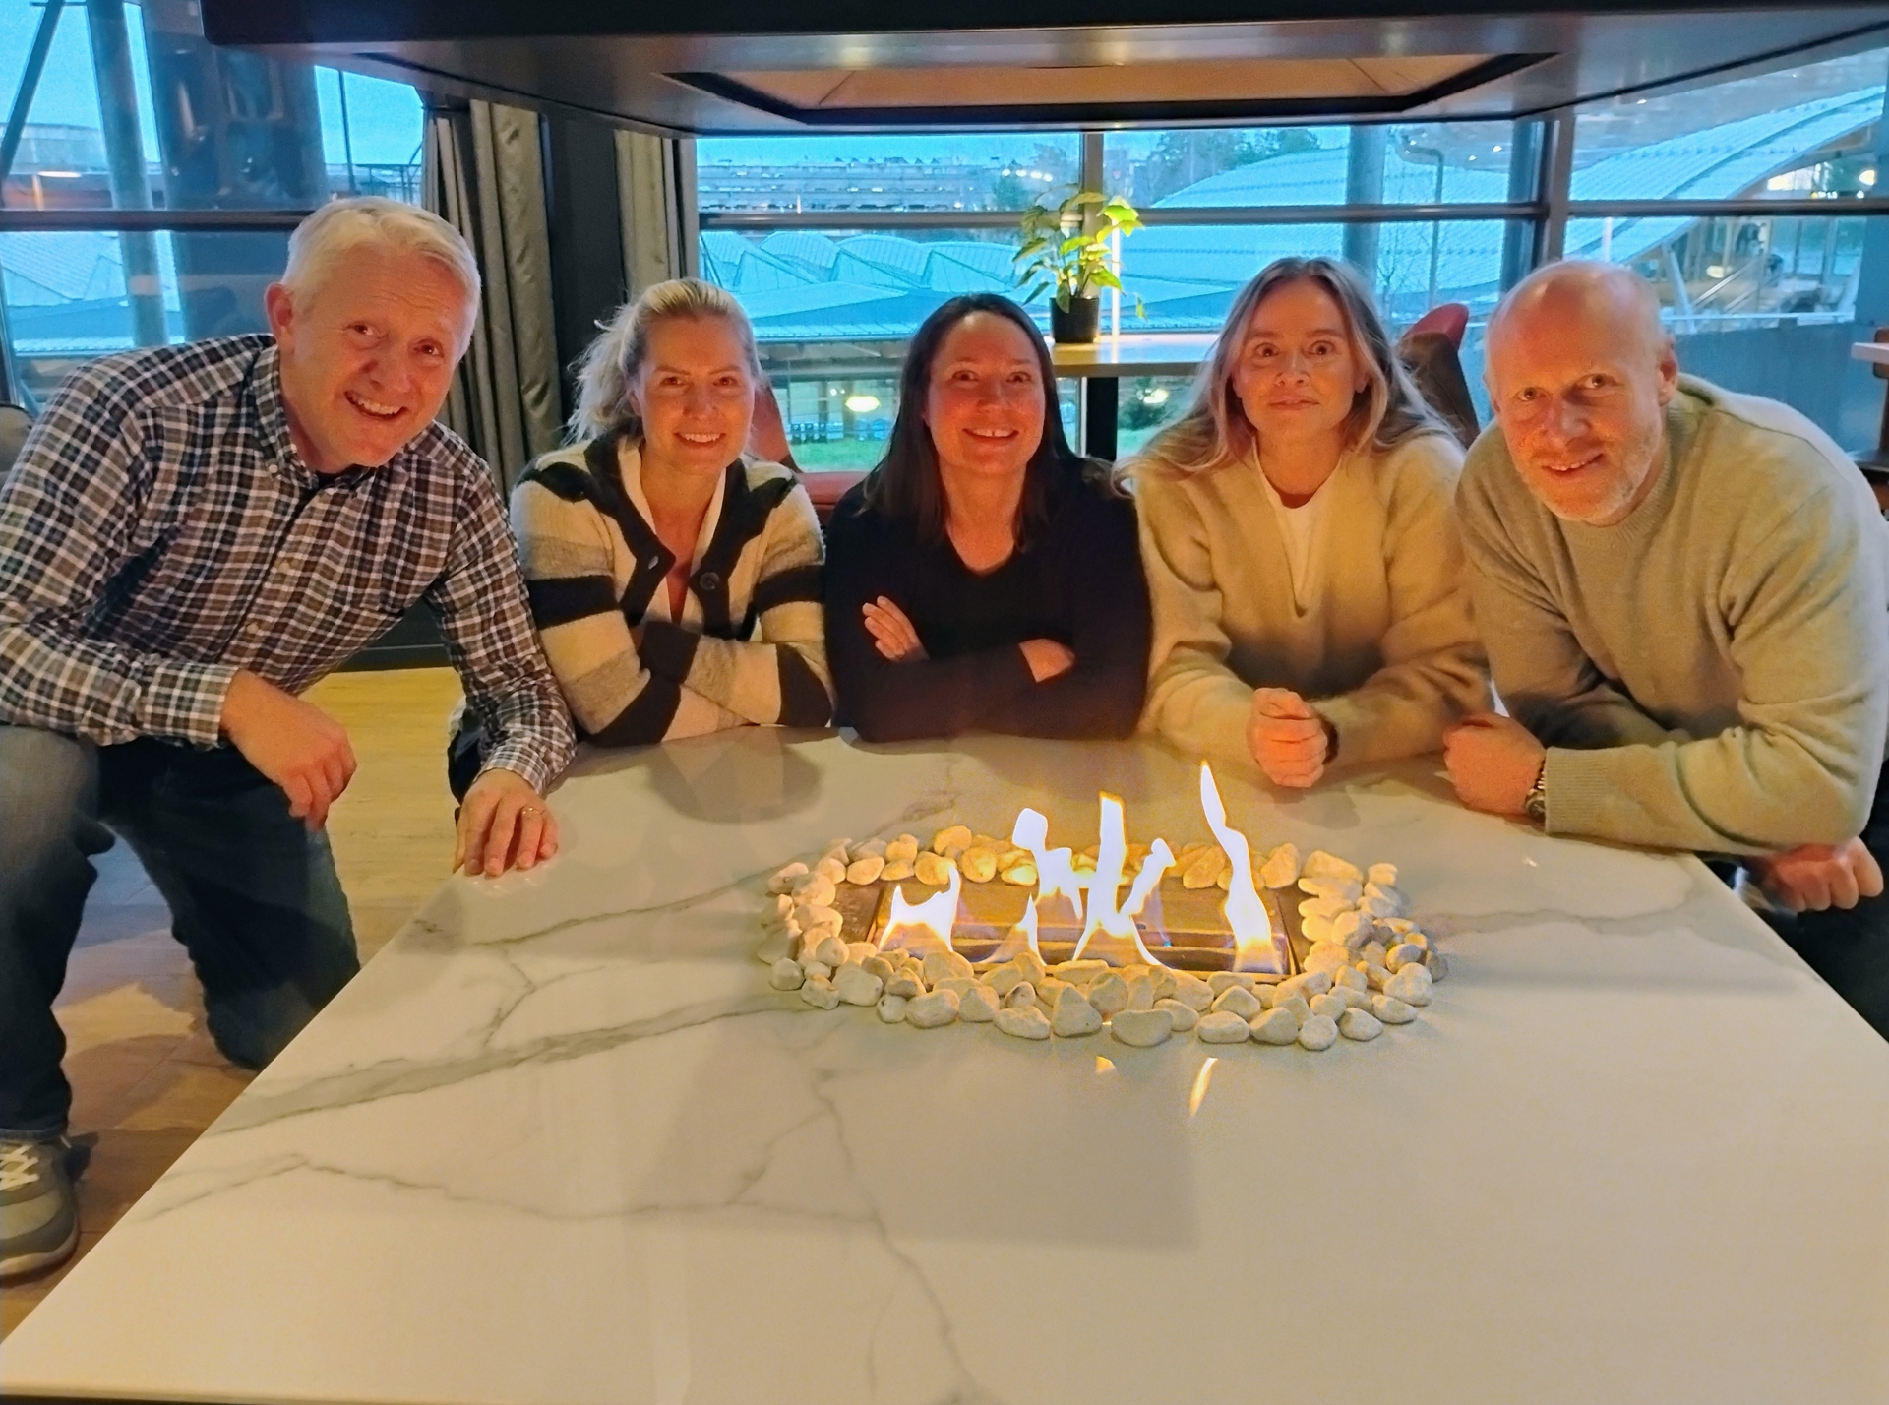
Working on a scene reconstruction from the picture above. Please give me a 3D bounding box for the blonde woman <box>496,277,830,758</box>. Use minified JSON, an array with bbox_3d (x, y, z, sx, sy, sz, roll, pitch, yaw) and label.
[{"bbox_3d":[-0.347,-0.086,2.050,0.430,0.935,0.680,-3,17,-7],"label":"blonde woman"}]

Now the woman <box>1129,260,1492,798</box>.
[{"bbox_3d":[0.444,-0.085,1.972,0.440,0.950,0.700,1,17,8],"label":"woman"}]

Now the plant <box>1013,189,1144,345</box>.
[{"bbox_3d":[0.282,-0.936,3.302,0.280,0.325,0.270,-1,17,0],"label":"plant"}]

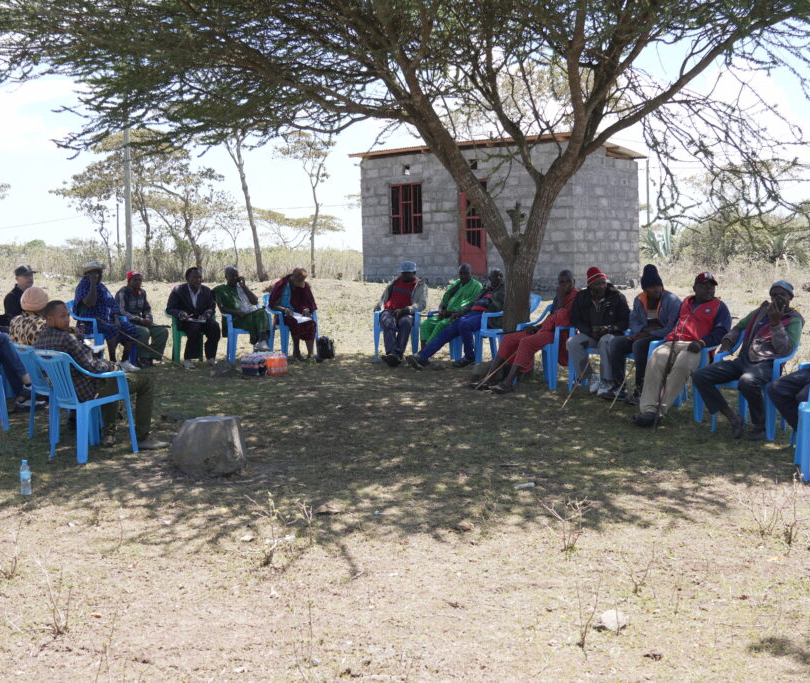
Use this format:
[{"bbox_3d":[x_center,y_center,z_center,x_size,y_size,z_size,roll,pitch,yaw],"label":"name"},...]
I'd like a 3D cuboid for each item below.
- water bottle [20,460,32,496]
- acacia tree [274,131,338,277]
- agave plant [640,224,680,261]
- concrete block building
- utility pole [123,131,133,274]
[{"bbox_3d":[-2.369,0.852,6.400,0.068,0.217,0.068,-1,5,0],"label":"water bottle"},{"bbox_3d":[-3.158,-4.364,32.500,1.950,4.600,1.950,-1,5,0],"label":"acacia tree"},{"bbox_3d":[9.195,-3.541,37.000,1.650,1.500,1.650,-1,5,0],"label":"agave plant"},{"bbox_3d":[2.298,-3.126,26.070,6.837,3.413,3.463,3,6,39],"label":"concrete block building"},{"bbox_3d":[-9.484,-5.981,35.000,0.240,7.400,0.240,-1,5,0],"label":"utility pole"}]

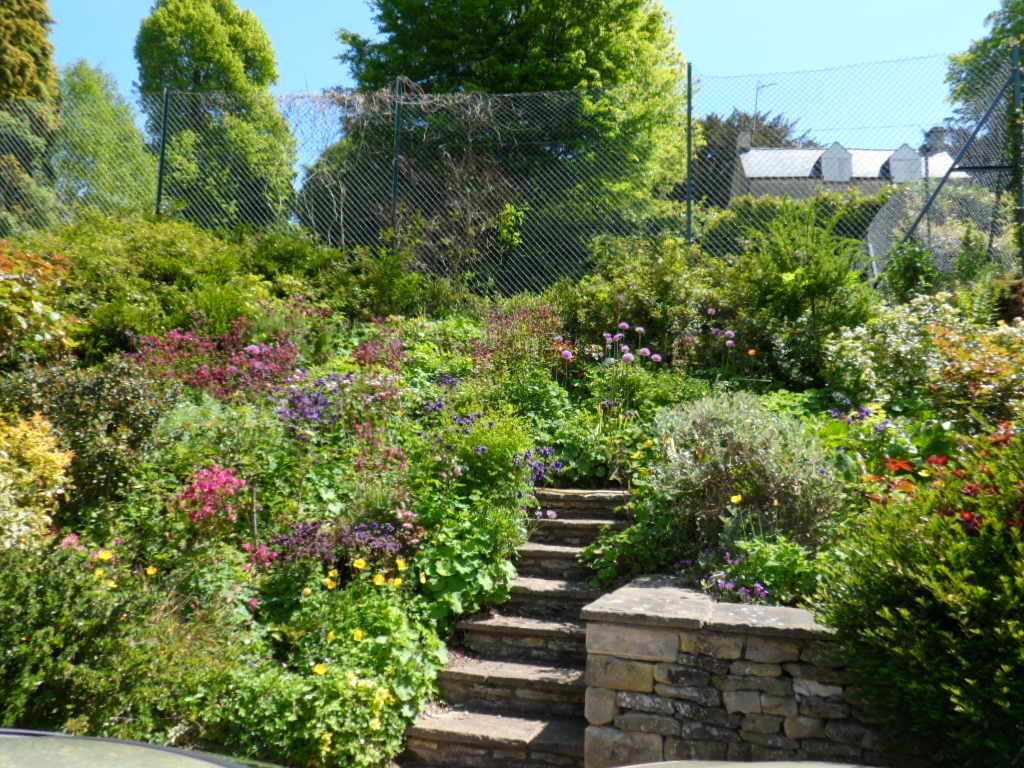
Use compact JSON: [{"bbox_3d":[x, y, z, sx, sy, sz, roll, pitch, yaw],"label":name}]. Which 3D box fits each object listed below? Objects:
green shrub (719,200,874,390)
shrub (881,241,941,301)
[{"bbox_3d":[2.470,-0.760,7.150,1.300,1.500,1.150,1,-4,0],"label":"green shrub"},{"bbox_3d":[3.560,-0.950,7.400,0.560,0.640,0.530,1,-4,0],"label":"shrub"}]

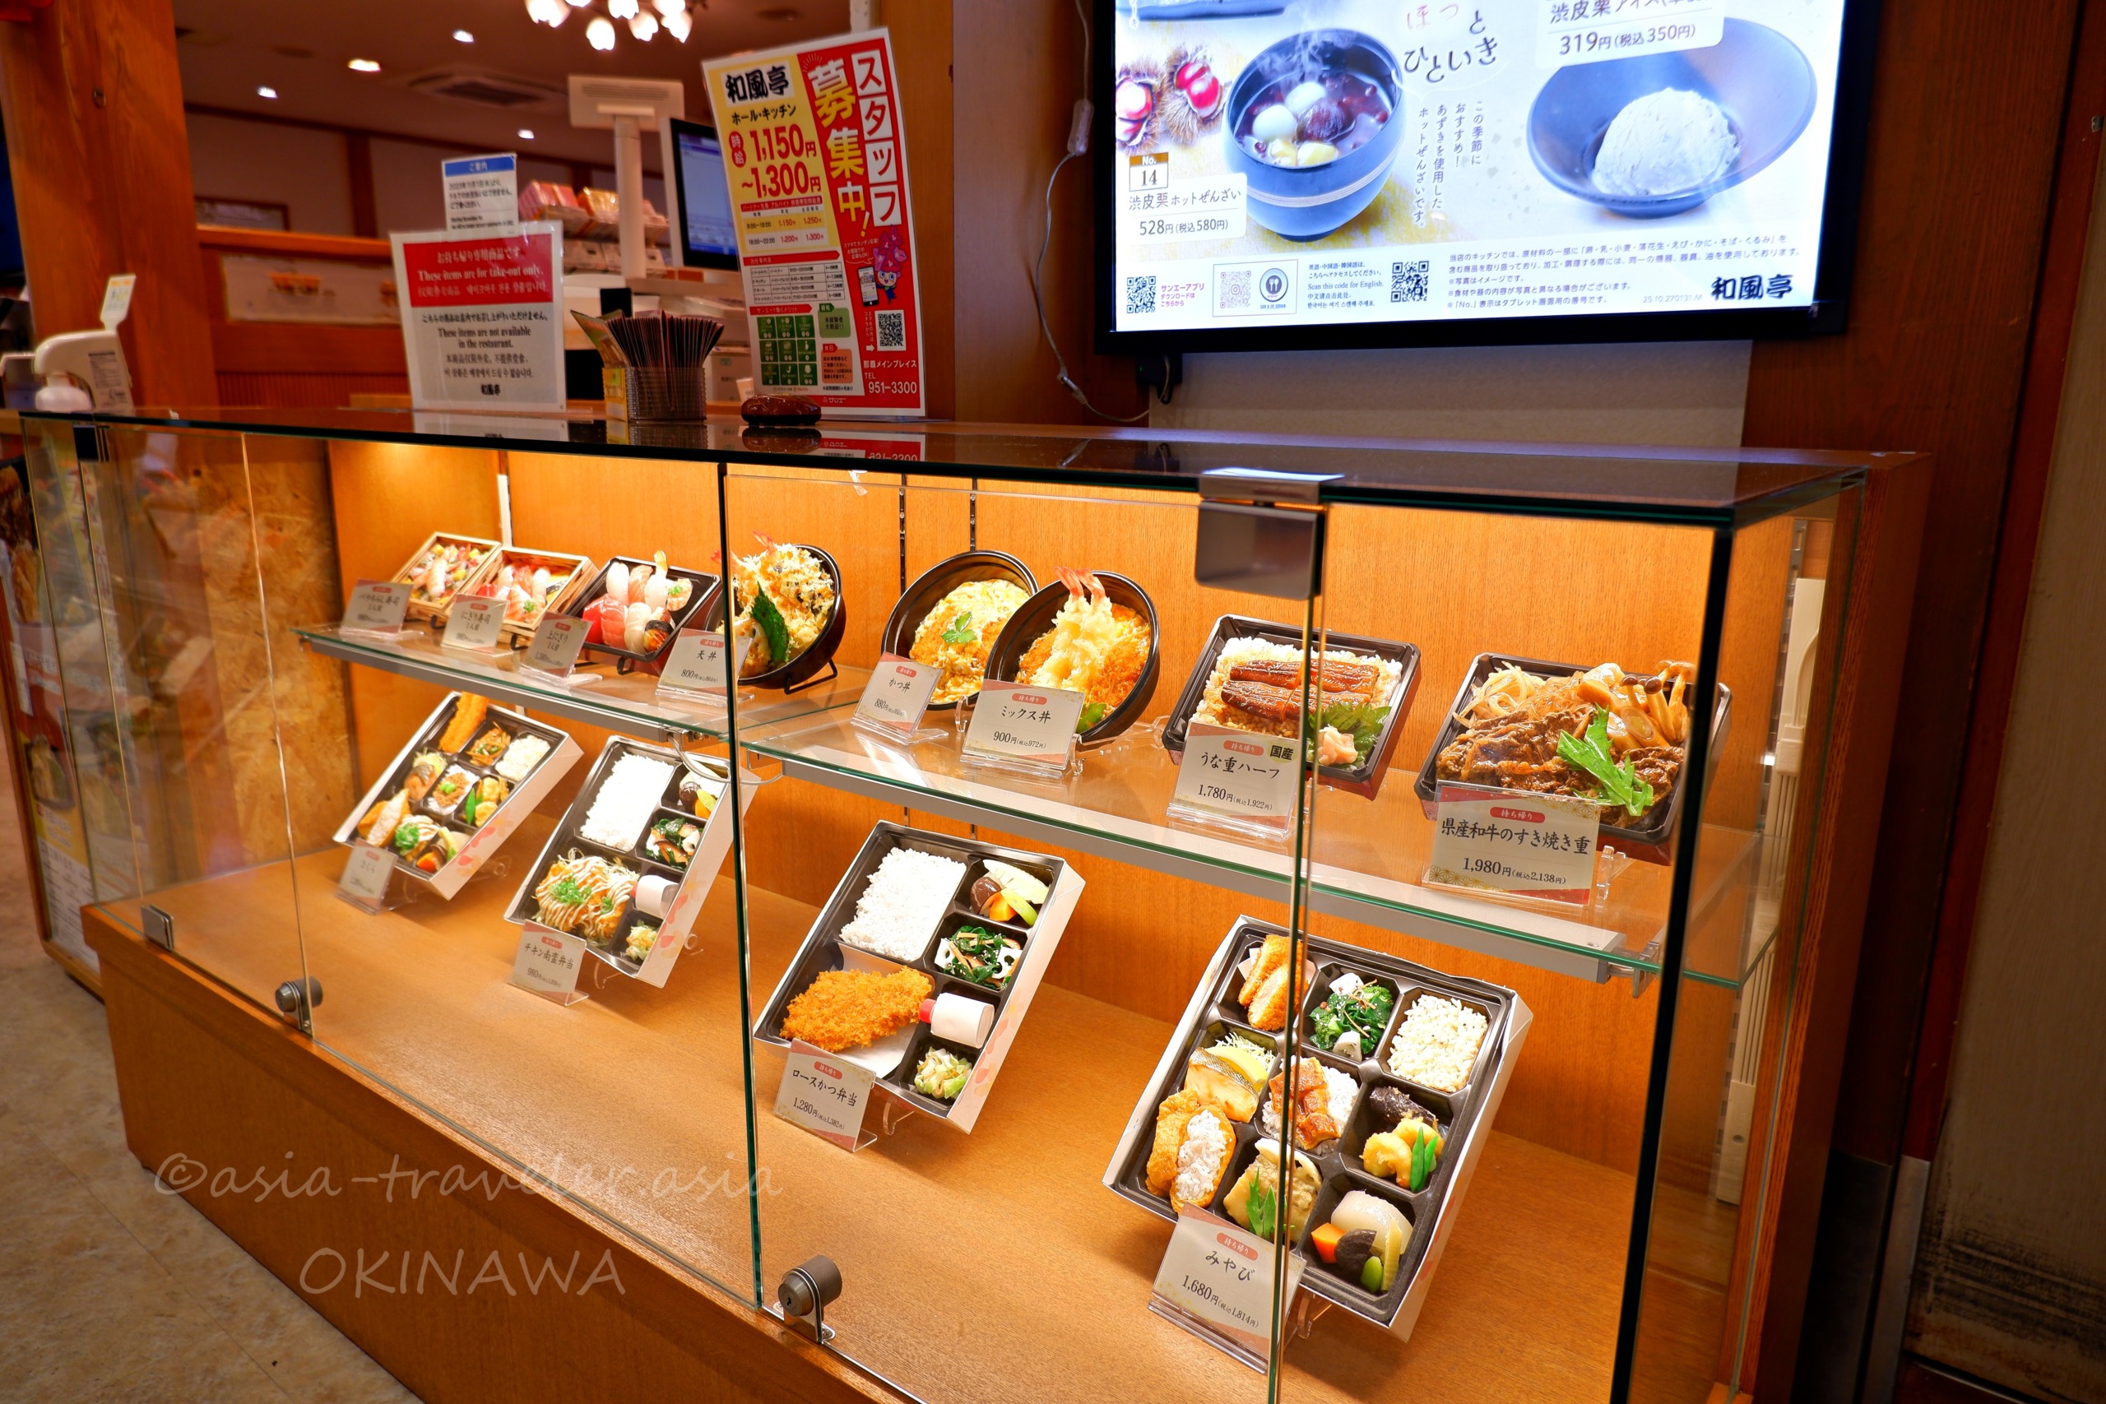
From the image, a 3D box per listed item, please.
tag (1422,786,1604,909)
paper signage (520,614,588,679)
[{"bbox_3d":[0.302,0.092,0.889,0.101,0.066,0.012,7,-13,26],"label":"tag"},{"bbox_3d":[-0.566,-0.066,1.541,0.099,0.067,0.012,11,-15,39],"label":"paper signage"}]

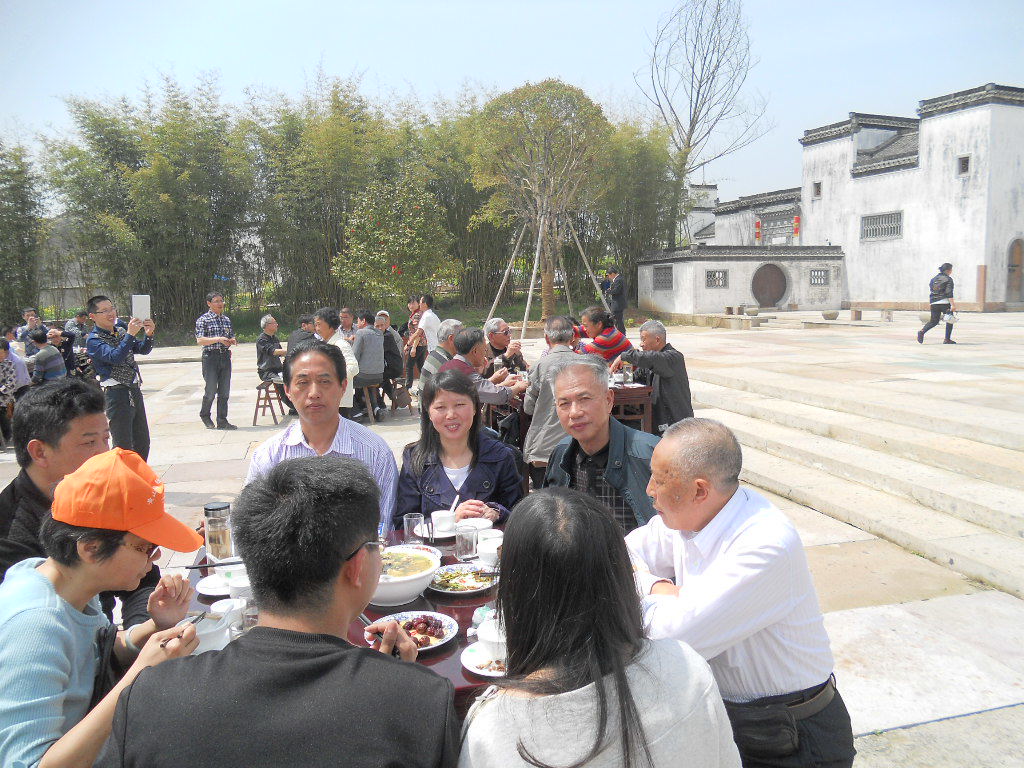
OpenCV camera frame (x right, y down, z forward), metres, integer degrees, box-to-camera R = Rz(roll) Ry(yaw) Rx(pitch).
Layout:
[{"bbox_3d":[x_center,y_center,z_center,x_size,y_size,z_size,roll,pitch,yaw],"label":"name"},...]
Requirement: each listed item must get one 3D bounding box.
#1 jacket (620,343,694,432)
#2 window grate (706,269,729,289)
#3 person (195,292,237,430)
[{"bbox_3d":[1.102,0.034,6.048,0.470,0.630,0.480,-4,7,-16],"label":"jacket"},{"bbox_3d":[9.193,-4.688,35.729,1.060,0.880,0.120,-1,7,5],"label":"window grate"},{"bbox_3d":[-3.631,-0.314,9.948,0.380,1.640,0.480,4,9,41],"label":"person"}]

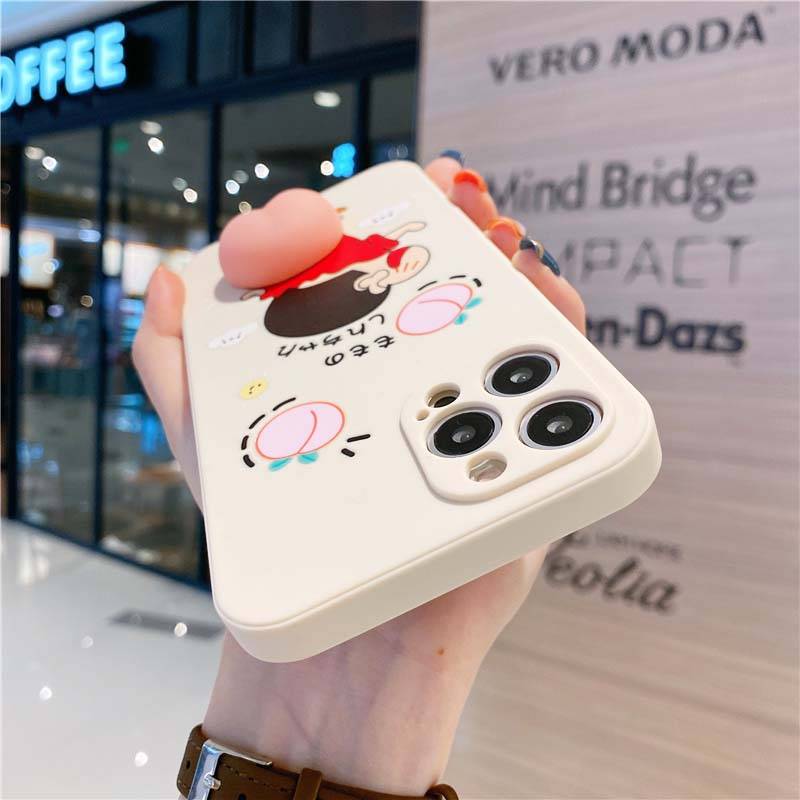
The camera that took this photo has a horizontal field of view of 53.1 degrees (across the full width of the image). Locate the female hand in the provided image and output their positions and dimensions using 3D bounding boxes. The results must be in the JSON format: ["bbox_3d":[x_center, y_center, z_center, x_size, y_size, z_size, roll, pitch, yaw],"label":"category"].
[{"bbox_3d":[-0.016,0.007,0.202,0.122,0.172,0.082,-1,-18,7],"label":"female hand"}]

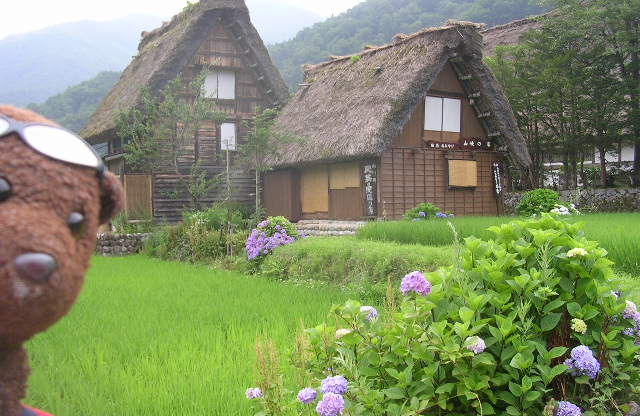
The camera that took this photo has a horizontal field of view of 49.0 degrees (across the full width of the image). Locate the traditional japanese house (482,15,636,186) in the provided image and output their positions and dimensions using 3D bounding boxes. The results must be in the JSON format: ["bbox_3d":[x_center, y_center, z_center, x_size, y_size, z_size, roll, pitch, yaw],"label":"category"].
[{"bbox_3d":[17.498,-7.241,48.041,13.200,12.500,20.500,-1,1,-33],"label":"traditional japanese house"}]

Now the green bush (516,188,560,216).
[{"bbox_3d":[8.708,-0.199,28.000,1.750,1.150,1.500,-2,-1,0],"label":"green bush"}]

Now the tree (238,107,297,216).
[{"bbox_3d":[-2.117,-1.820,27.800,2.200,4.400,2.000,-2,-1,0],"label":"tree"}]

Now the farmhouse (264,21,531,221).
[{"bbox_3d":[2.374,-2.987,28.307,7.650,7.070,9.700,-1,-1,-37],"label":"farmhouse"}]

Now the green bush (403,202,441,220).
[{"bbox_3d":[3.482,0.154,24.100,1.300,0.680,1.000,-2,-1,0],"label":"green bush"}]

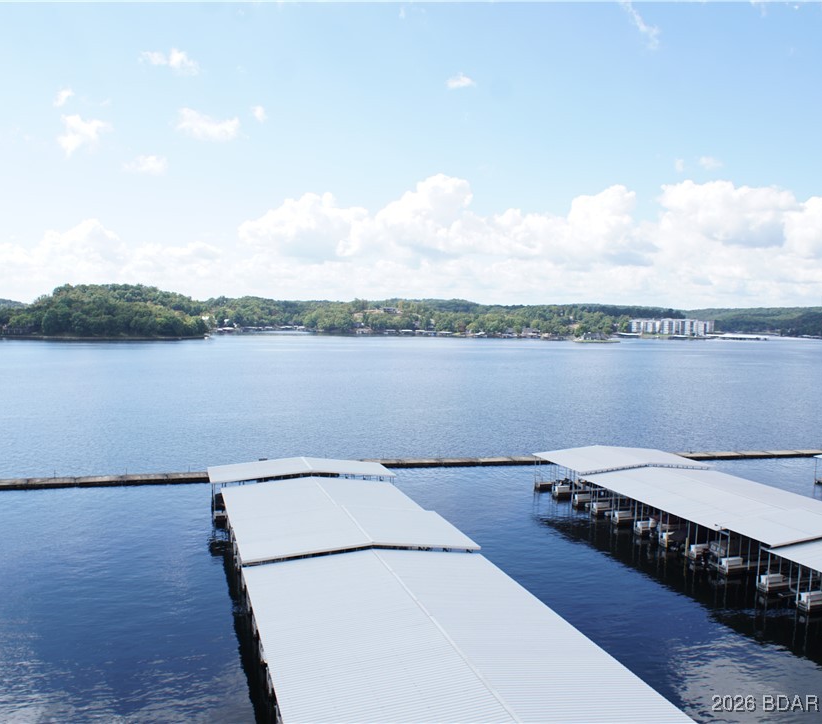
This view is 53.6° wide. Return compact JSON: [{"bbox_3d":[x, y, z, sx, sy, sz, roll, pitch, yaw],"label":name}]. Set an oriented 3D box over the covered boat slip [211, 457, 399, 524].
[{"bbox_3d":[-13.210,15.020,98.020,21.410,5.700,8.470,0,3,-16],"label":"covered boat slip"}]

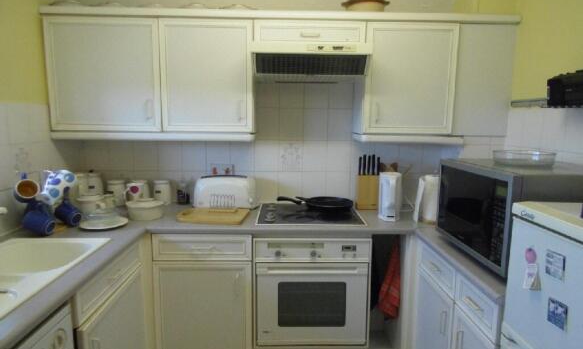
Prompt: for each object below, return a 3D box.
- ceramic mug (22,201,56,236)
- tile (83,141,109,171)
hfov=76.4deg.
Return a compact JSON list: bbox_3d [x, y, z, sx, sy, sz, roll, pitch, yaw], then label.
[{"bbox_3d":[-1.128,0.209,1.667,0.100,0.118,0.090,16,10,3],"label":"ceramic mug"},{"bbox_3d":[-1.232,-0.124,2.353,0.152,0.200,0.010,0,8,-1],"label":"tile"}]

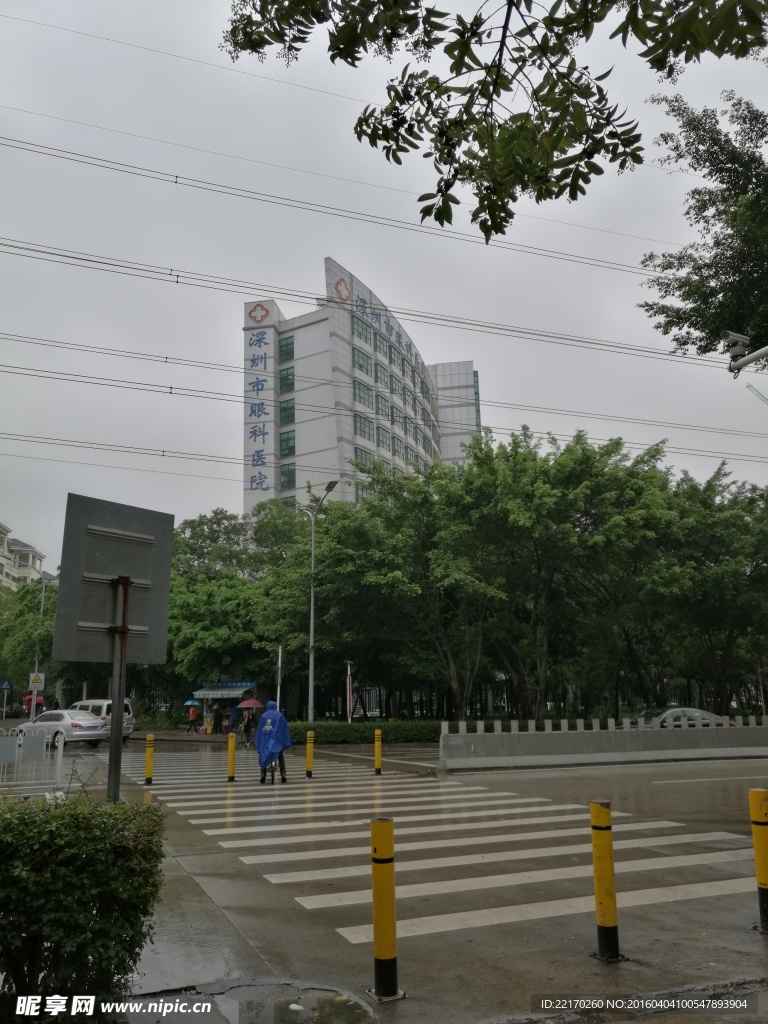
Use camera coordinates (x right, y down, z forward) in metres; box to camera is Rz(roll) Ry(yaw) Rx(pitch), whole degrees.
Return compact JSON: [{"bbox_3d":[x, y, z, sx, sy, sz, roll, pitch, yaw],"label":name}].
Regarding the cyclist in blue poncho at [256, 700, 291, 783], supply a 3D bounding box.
[{"bbox_3d":[-2.425,5.078,17.706,0.760,1.720,0.650,2,-14,-10],"label":"cyclist in blue poncho"}]

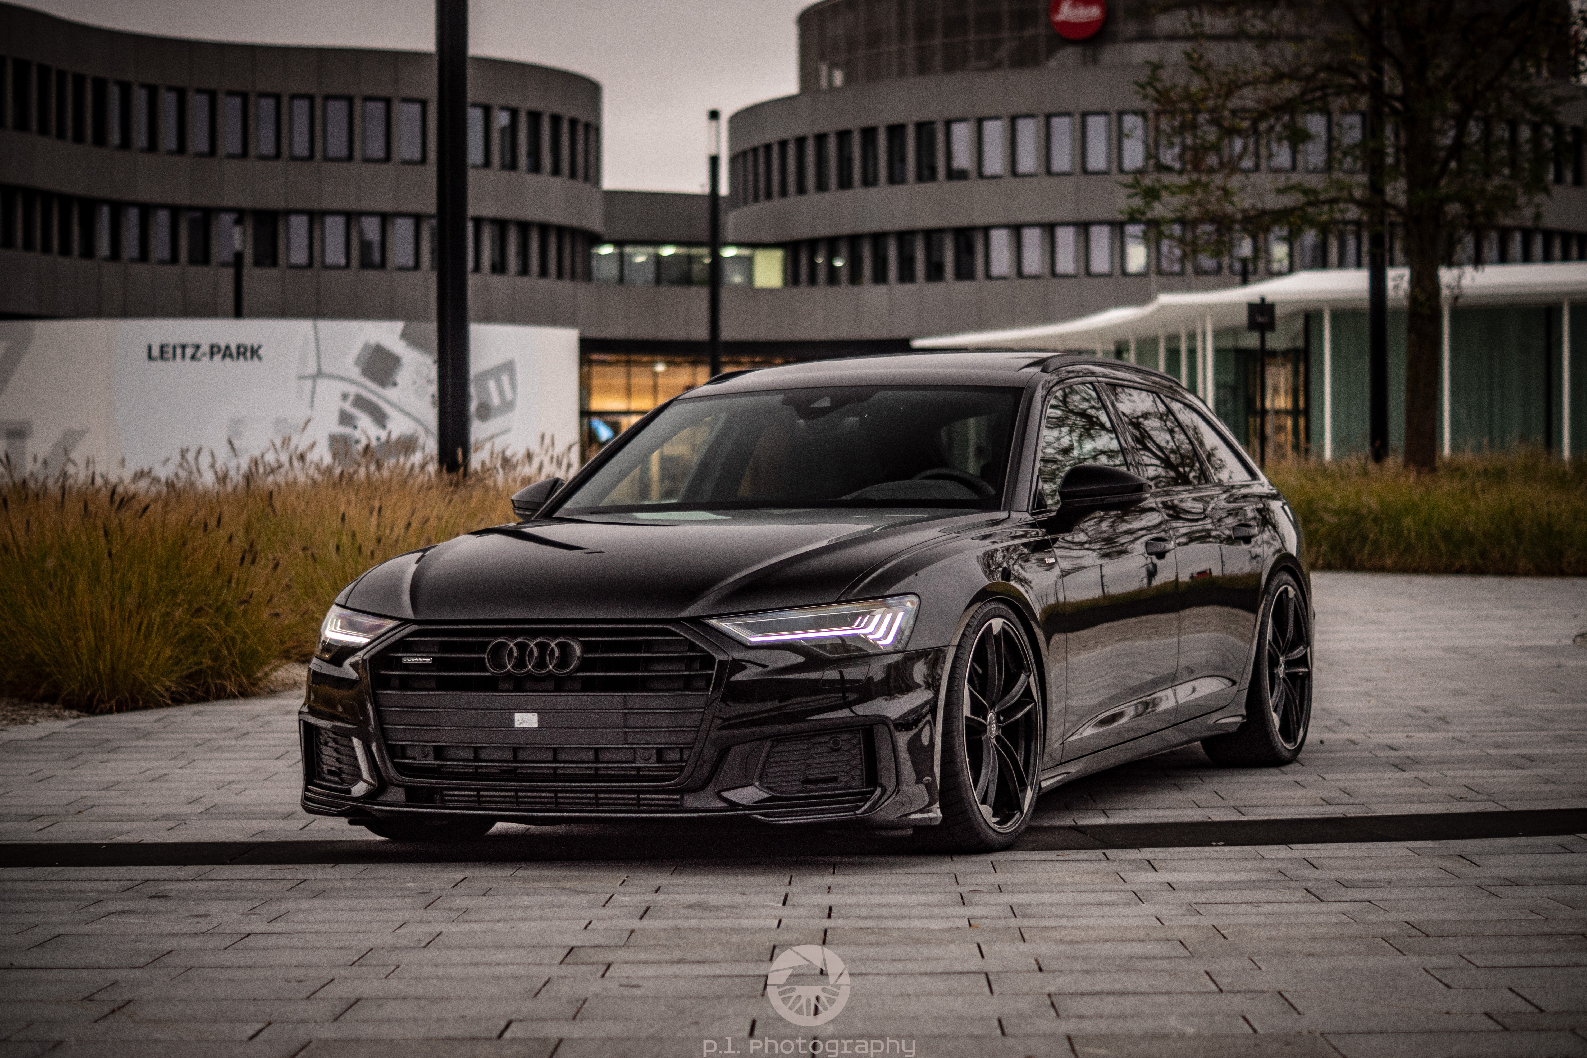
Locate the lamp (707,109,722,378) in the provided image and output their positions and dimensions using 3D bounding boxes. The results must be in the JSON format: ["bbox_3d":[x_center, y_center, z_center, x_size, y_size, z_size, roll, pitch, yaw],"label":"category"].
[{"bbox_3d":[-1.430,-3.650,60.000,0.220,7.800,0.220,0,1,0],"label":"lamp"}]

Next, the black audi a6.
[{"bbox_3d":[0.335,0.130,10.530,2.000,1.420,4.940,0,1,23],"label":"black audi a6"}]

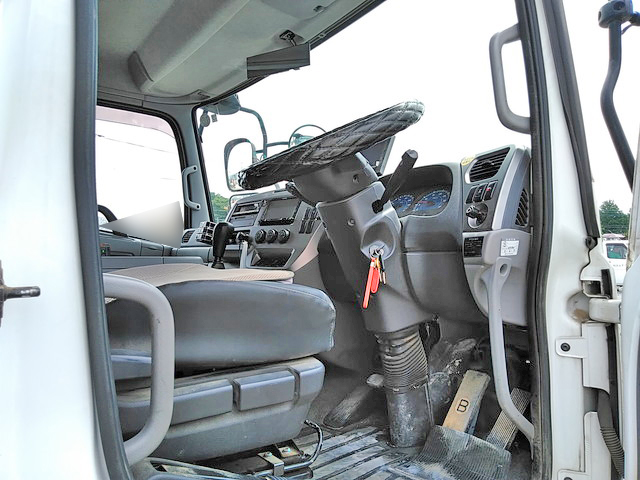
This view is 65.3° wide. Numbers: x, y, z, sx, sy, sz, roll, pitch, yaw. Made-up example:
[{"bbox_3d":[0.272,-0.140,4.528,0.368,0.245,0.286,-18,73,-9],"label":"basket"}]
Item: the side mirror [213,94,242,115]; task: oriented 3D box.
[{"bbox_3d":[-0.497,-0.738,2.680,0.190,0.150,0.130,-1,-2,39],"label":"side mirror"}]

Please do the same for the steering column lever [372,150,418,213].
[{"bbox_3d":[0.159,-0.123,1.087,0.032,0.032,0.153,1,-44,-34],"label":"steering column lever"}]

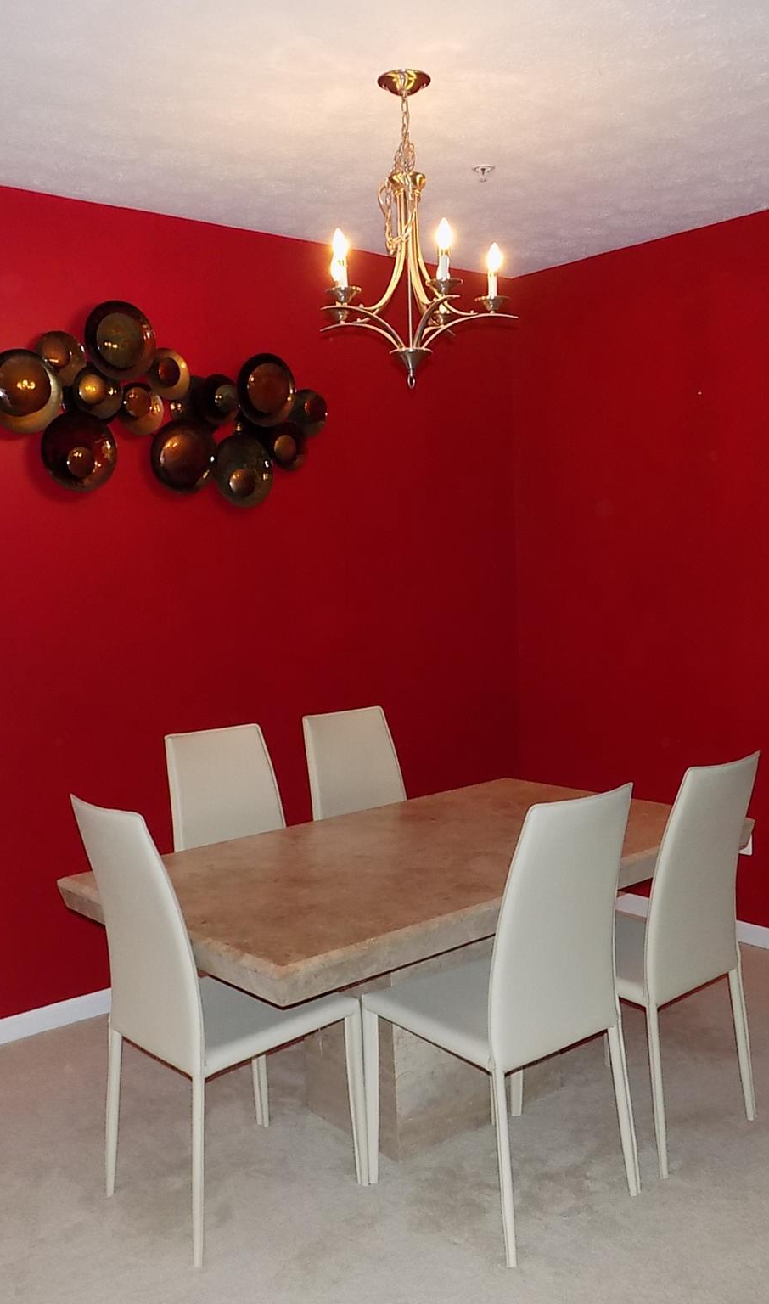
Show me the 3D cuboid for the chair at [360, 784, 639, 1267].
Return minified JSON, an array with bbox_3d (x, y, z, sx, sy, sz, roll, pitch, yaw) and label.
[{"bbox_3d":[0.287,0.803,2.753,0.449,1.010,0.536,-6,6,-39],"label":"chair"}]

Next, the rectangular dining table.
[{"bbox_3d":[0.131,0.908,3.258,1.732,0.730,0.986,-6,6,-41],"label":"rectangular dining table"}]

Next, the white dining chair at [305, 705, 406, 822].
[{"bbox_3d":[0.050,0.722,3.855,0.449,1.010,0.536,-6,6,-40],"label":"white dining chair"}]

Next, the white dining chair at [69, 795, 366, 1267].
[{"bbox_3d":[-0.408,0.823,2.792,0.536,1.010,0.449,-6,6,-41],"label":"white dining chair"}]

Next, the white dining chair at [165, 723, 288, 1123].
[{"bbox_3d":[-0.356,0.762,3.519,0.449,1.010,0.536,-6,6,-40],"label":"white dining chair"}]

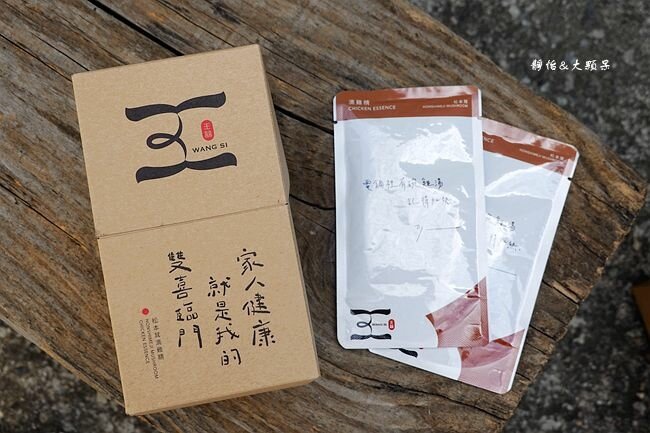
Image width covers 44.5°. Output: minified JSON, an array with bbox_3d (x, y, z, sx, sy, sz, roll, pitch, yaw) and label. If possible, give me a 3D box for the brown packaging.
[{"bbox_3d":[-0.076,0.008,0.495,0.111,0.069,0.198,-11,84,-1],"label":"brown packaging"}]

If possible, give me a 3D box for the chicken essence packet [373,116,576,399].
[{"bbox_3d":[0.099,0.021,0.525,0.098,0.012,0.171,17,84,2],"label":"chicken essence packet"}]

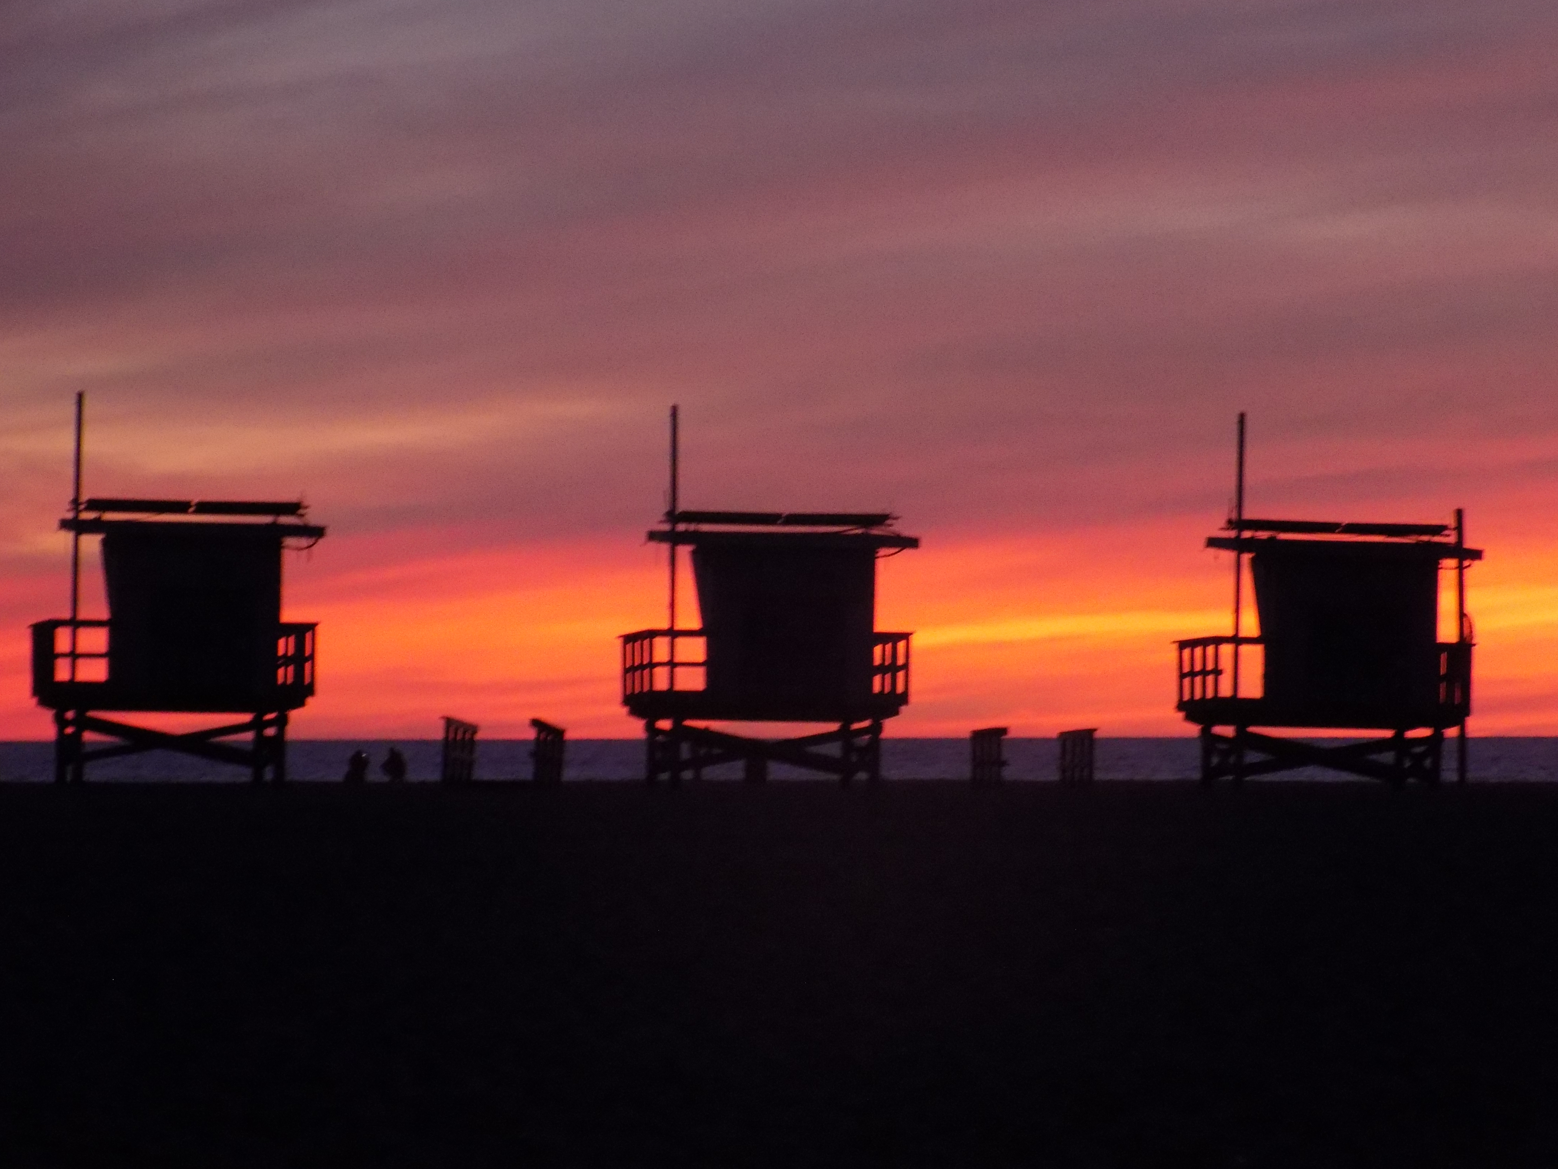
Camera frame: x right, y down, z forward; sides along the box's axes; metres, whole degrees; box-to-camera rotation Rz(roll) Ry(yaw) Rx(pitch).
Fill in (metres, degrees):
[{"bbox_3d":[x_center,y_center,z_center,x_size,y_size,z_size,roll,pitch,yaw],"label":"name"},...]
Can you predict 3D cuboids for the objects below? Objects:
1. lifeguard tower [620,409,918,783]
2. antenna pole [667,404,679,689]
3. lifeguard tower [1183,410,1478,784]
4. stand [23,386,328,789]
[{"bbox_3d":[-0.157,0.206,138.000,4.350,6.170,3.700,0,-1,-8],"label":"lifeguard tower"},{"bbox_3d":[-1.690,-0.591,136.200,0.090,4.550,0.090,1,-1,-7],"label":"antenna pole"},{"bbox_3d":[8.836,0.264,137.500,4.350,6.050,3.700,0,-1,-7],"label":"lifeguard tower"},{"bbox_3d":[-9.588,0.107,136.500,4.350,6.280,3.700,0,-1,-9],"label":"stand"}]

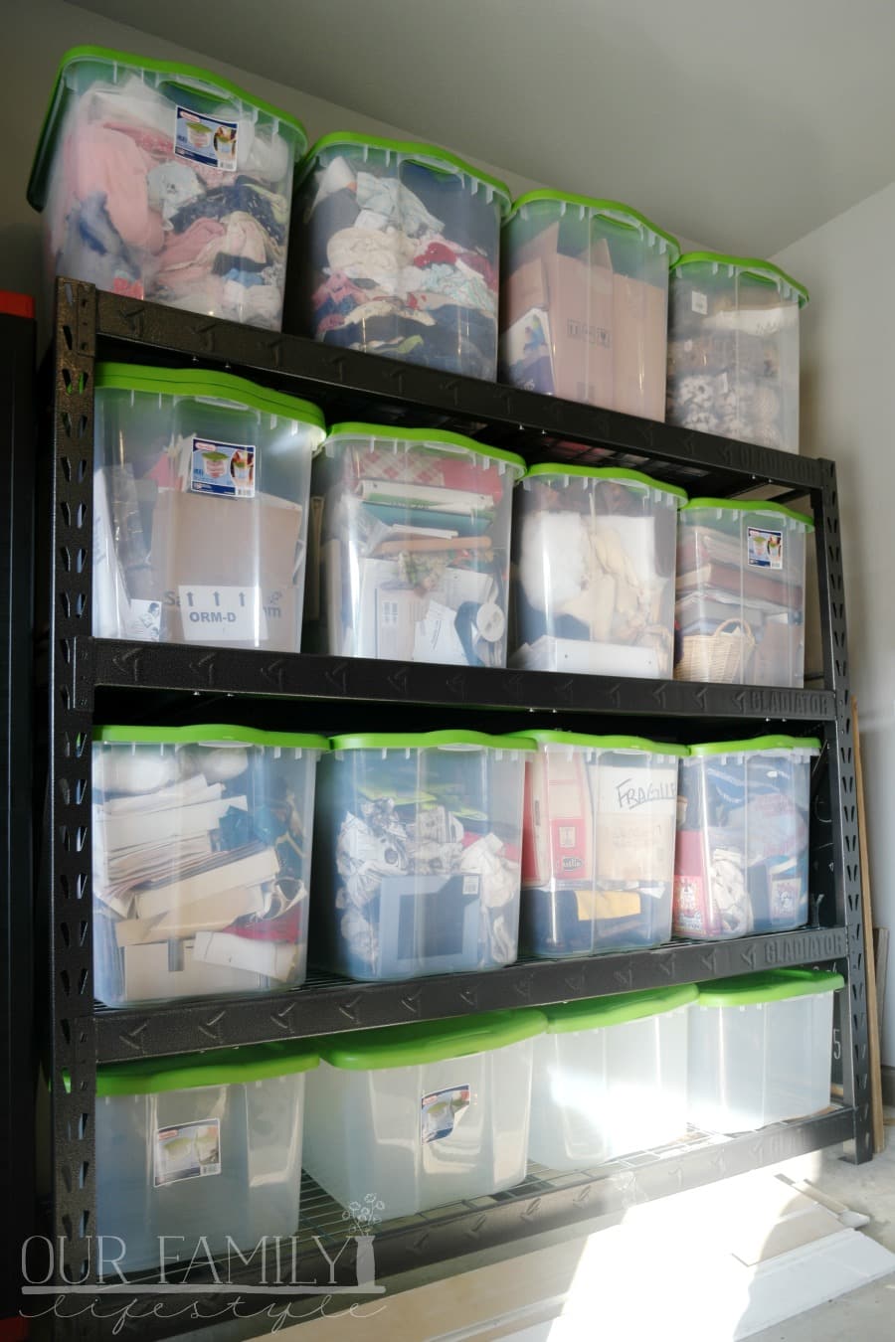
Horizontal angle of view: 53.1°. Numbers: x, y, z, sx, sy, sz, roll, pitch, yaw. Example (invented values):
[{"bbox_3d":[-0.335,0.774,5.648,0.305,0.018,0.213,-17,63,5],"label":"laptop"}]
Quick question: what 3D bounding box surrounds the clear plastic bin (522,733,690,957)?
[{"bbox_3d":[0.283,0.412,2.246,0.465,0.490,0.585,3,-7,-28],"label":"clear plastic bin"}]

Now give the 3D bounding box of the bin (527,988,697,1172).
[{"bbox_3d":[0.284,0.929,2.193,0.465,0.345,0.585,3,-7,-28],"label":"bin"}]

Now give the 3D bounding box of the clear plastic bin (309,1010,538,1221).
[{"bbox_3d":[-0.152,0.891,1.953,0.470,0.345,0.570,4,-7,-31],"label":"clear plastic bin"}]

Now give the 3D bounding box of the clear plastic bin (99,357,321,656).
[{"bbox_3d":[-0.555,-0.260,1.863,0.465,0.515,0.585,3,-7,-28],"label":"clear plastic bin"}]

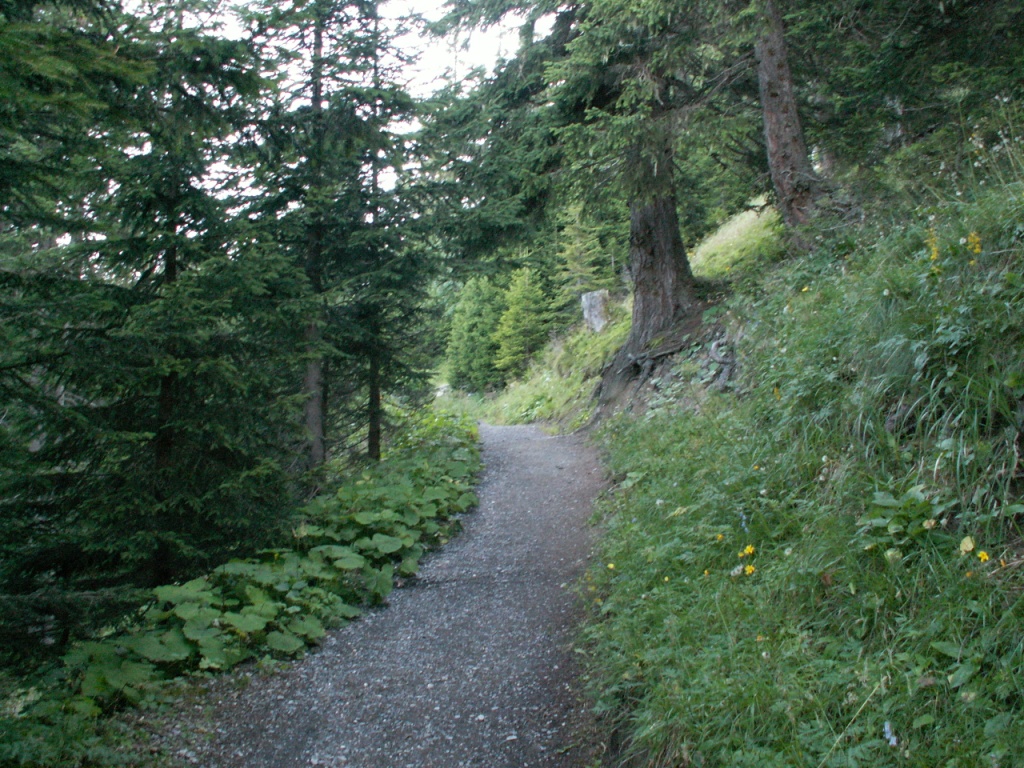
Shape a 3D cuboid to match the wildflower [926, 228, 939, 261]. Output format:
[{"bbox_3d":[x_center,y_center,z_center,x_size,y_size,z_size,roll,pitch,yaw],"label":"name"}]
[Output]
[{"bbox_3d":[1.828,-0.606,4.500,0.053,0.138,0.053,0,0,0],"label":"wildflower"}]

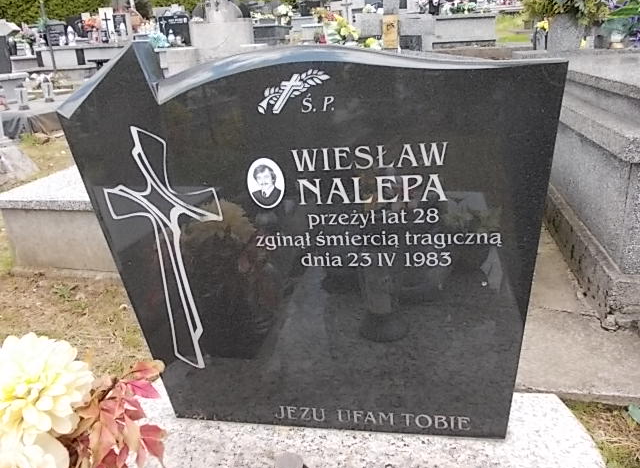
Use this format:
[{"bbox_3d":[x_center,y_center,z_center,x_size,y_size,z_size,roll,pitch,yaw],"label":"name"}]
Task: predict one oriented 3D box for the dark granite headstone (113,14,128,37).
[{"bbox_3d":[-3.854,-4.027,10.000,0.310,0.430,0.080,-11,17,-21],"label":"dark granite headstone"}]

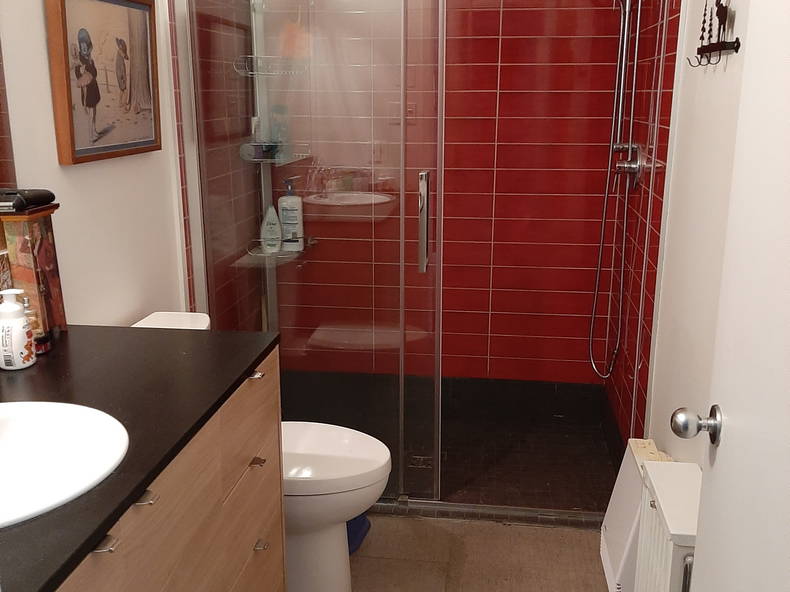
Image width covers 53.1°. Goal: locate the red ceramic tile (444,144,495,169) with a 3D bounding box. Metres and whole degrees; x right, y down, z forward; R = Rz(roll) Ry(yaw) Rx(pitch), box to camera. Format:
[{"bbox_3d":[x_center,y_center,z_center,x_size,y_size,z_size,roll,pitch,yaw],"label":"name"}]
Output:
[{"bbox_3d":[0.162,-0.578,3.262,0.505,0.100,0.010,2,16,7],"label":"red ceramic tile"}]

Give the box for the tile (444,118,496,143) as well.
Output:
[{"bbox_3d":[0.162,-0.677,3.234,0.505,0.100,0.010,2,16,7],"label":"tile"}]

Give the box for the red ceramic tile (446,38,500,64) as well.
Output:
[{"bbox_3d":[0.159,-0.972,3.141,0.500,0.100,0.009,2,16,6],"label":"red ceramic tile"}]

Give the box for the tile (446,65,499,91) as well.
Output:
[{"bbox_3d":[0.162,-0.874,3.176,0.505,0.100,0.010,2,16,7],"label":"tile"}]

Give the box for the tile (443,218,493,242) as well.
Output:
[{"bbox_3d":[0.159,-0.283,3.339,0.500,0.100,0.009,2,16,6],"label":"tile"}]

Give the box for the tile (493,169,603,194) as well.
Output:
[{"bbox_3d":[0.659,-0.465,3.232,0.500,0.100,0.009,2,16,6],"label":"tile"}]

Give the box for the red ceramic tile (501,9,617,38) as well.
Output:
[{"bbox_3d":[0.662,-1.053,3.059,0.498,0.100,0.010,2,16,7],"label":"red ceramic tile"}]

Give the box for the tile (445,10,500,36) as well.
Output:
[{"bbox_3d":[0.159,-1.071,3.113,0.500,0.100,0.009,2,16,6],"label":"tile"}]

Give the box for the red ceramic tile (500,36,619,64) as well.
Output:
[{"bbox_3d":[0.659,-0.957,3.091,0.500,0.100,0.009,2,16,6],"label":"red ceramic tile"}]

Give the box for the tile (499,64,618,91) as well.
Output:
[{"bbox_3d":[0.659,-0.859,3.119,0.500,0.100,0.009,2,16,6],"label":"tile"}]

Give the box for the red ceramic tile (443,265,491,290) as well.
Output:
[{"bbox_3d":[0.162,-0.086,3.405,0.505,0.100,0.010,2,16,7],"label":"red ceramic tile"}]

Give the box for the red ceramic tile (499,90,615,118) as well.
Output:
[{"bbox_3d":[0.659,-0.760,3.147,0.500,0.100,0.009,2,16,6],"label":"red ceramic tile"}]

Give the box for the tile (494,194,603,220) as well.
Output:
[{"bbox_3d":[0.661,-0.364,3.259,0.498,0.100,0.010,2,16,7],"label":"tile"}]

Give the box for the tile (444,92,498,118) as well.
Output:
[{"bbox_3d":[0.162,-0.775,3.205,0.505,0.100,0.010,2,16,7],"label":"tile"}]

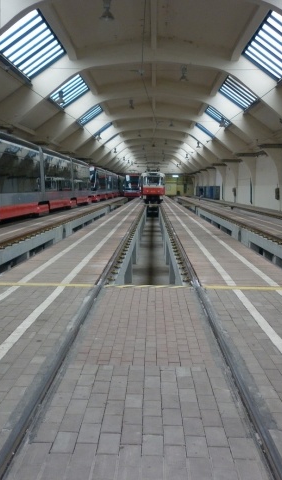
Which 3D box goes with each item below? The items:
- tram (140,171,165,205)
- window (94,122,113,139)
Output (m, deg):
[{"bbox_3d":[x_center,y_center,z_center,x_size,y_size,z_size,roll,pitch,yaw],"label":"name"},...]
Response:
[{"bbox_3d":[1.374,-6.059,58.421,2.500,3.300,14.500,1,6,1],"label":"tram"},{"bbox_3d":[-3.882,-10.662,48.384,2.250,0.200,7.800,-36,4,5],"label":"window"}]

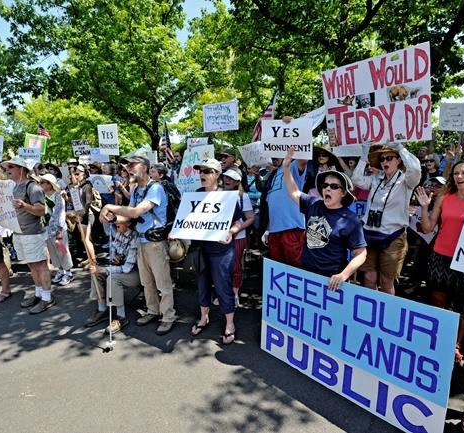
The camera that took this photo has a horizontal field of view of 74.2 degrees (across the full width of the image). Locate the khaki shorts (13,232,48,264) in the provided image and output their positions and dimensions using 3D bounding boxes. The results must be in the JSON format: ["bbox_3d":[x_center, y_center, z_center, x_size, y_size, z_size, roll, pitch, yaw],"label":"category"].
[{"bbox_3d":[-2.411,0.390,3.680,0.410,0.400,0.340,4,10,28],"label":"khaki shorts"}]

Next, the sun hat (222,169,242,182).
[{"bbox_3d":[0.000,-0.460,3.401,0.190,0.120,0.260,9,14,41],"label":"sun hat"}]

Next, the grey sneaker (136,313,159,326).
[{"bbox_3d":[-0.931,1.123,3.360,0.105,0.110,0.290,5,10,34],"label":"grey sneaker"}]

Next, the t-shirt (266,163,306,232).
[{"bbox_3d":[0.620,-0.196,3.250,0.480,0.740,0.280,-6,12,-27],"label":"t-shirt"}]

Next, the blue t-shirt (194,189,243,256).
[{"bbox_3d":[-0.131,0.039,2.980,0.460,0.640,0.290,3,9,25],"label":"blue t-shirt"}]

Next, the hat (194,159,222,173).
[{"bbox_3d":[-0.224,-0.466,2.860,0.190,0.140,0.260,8,6,44],"label":"hat"}]

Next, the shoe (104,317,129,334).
[{"bbox_3d":[-1.192,1.121,3.190,0.105,0.110,0.290,9,14,41],"label":"shoe"}]

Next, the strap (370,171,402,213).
[{"bbox_3d":[1.309,-0.220,2.600,0.220,0.370,0.180,-7,11,-38],"label":"strap"}]

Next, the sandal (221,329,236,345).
[{"bbox_3d":[-0.019,1.164,3.041,0.095,0.060,0.250,2,11,11],"label":"sandal"}]

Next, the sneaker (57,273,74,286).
[{"bbox_3d":[-2.397,0.895,4.458,0.100,0.110,0.280,1,11,10],"label":"sneaker"}]

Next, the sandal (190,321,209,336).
[{"bbox_3d":[-0.324,1.142,3.174,0.095,0.060,0.260,6,12,31],"label":"sandal"}]

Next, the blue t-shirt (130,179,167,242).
[{"bbox_3d":[-0.860,-0.041,3.160,0.450,0.650,0.310,5,10,35],"label":"blue t-shirt"}]

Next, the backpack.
[{"bbox_3d":[-0.697,-0.055,3.056,0.360,0.560,0.330,-6,12,-27],"label":"backpack"}]

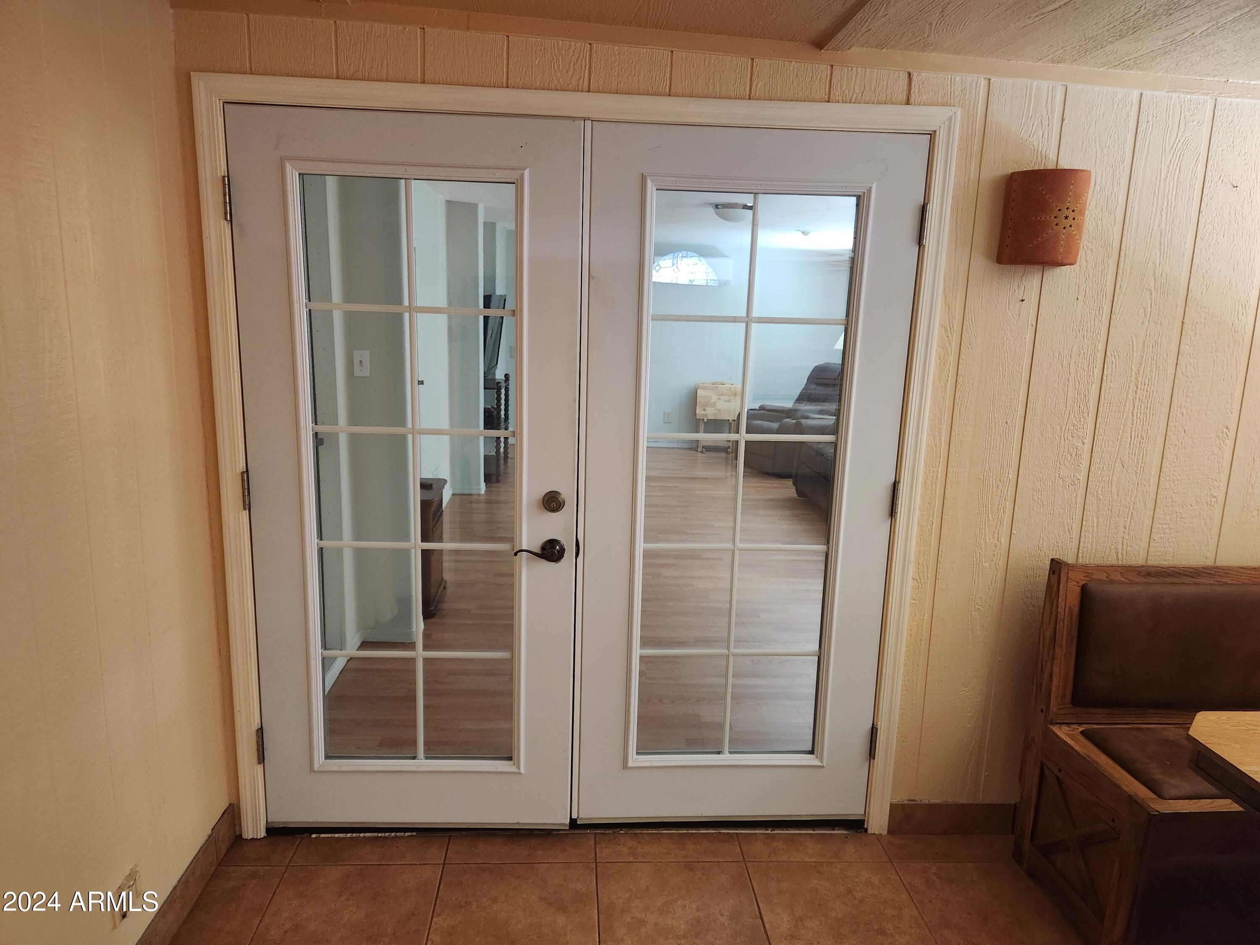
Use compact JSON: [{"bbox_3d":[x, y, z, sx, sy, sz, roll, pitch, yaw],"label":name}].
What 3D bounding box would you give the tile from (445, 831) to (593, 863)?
[{"bbox_3d":[-0.317,1.109,2.455,0.434,0.010,0.135,1,11,-3],"label":"tile"}]

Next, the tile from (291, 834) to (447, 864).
[{"bbox_3d":[-0.750,1.102,2.430,0.433,0.010,0.135,1,11,-3],"label":"tile"}]

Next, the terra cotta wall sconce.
[{"bbox_3d":[1.106,-0.667,2.190,0.207,0.233,0.115,1,11,-3],"label":"terra cotta wall sconce"}]

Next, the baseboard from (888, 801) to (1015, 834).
[{"bbox_3d":[0.997,1.064,2.572,0.390,0.110,0.013,1,11,-3],"label":"baseboard"}]

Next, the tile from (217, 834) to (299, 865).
[{"bbox_3d":[-1.062,1.096,2.411,0.192,0.010,0.135,1,11,-3],"label":"tile"}]

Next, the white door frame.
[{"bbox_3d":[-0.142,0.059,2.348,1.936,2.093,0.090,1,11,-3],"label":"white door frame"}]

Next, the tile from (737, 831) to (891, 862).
[{"bbox_3d":[0.547,1.125,2.506,0.435,0.010,0.135,1,11,-3],"label":"tile"}]

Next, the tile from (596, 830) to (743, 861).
[{"bbox_3d":[0.115,1.117,2.481,0.431,0.010,0.135,1,11,-3],"label":"tile"}]

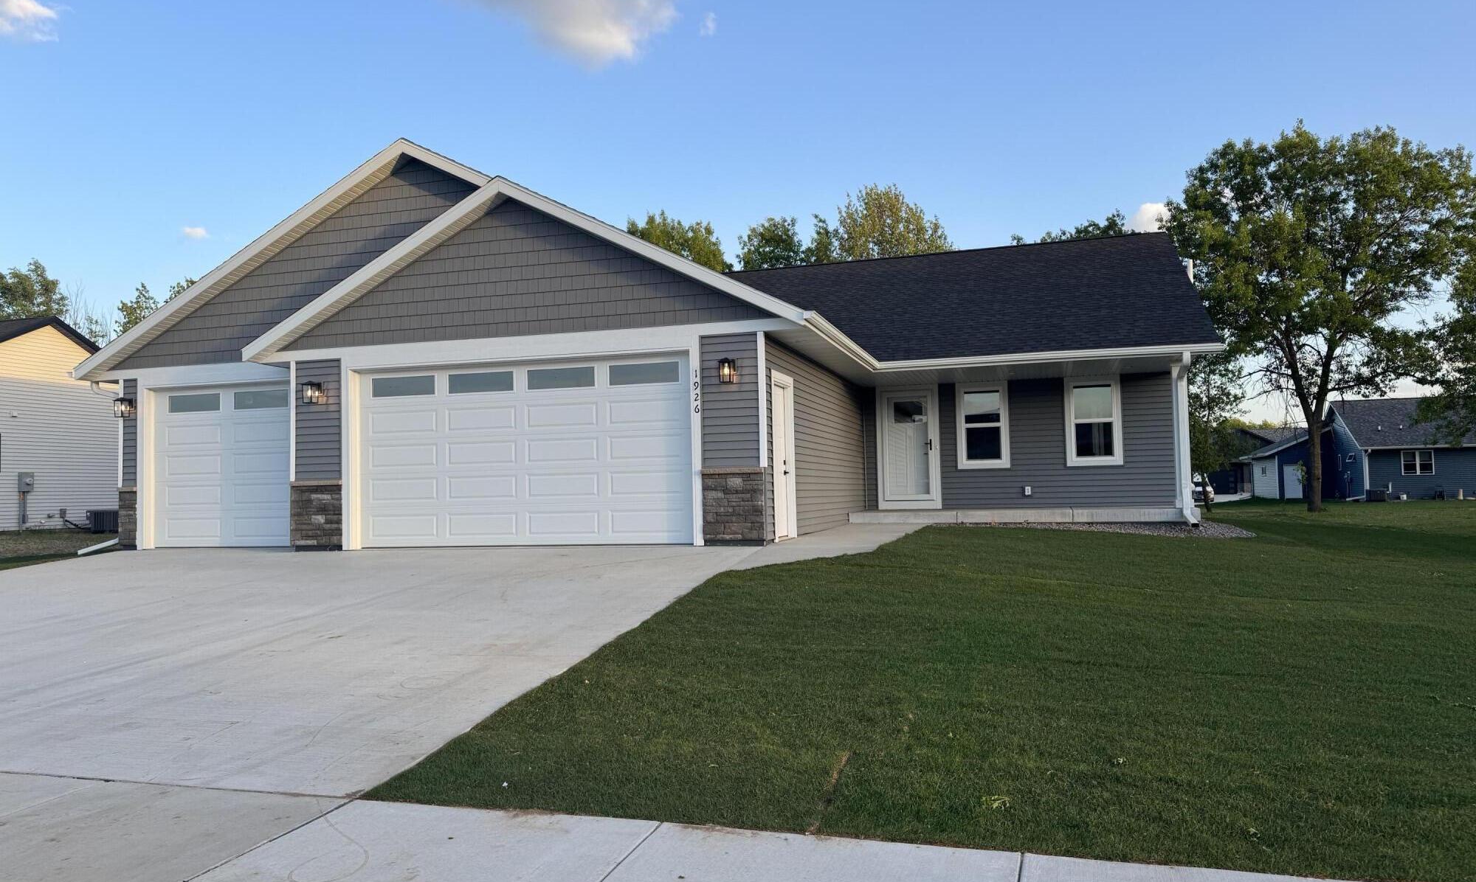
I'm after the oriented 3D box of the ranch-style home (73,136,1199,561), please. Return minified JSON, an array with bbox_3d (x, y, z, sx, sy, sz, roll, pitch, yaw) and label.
[{"bbox_3d":[0.358,-1.308,21.184,16.740,5.880,17.880,-2,-2,16],"label":"ranch-style home"}]

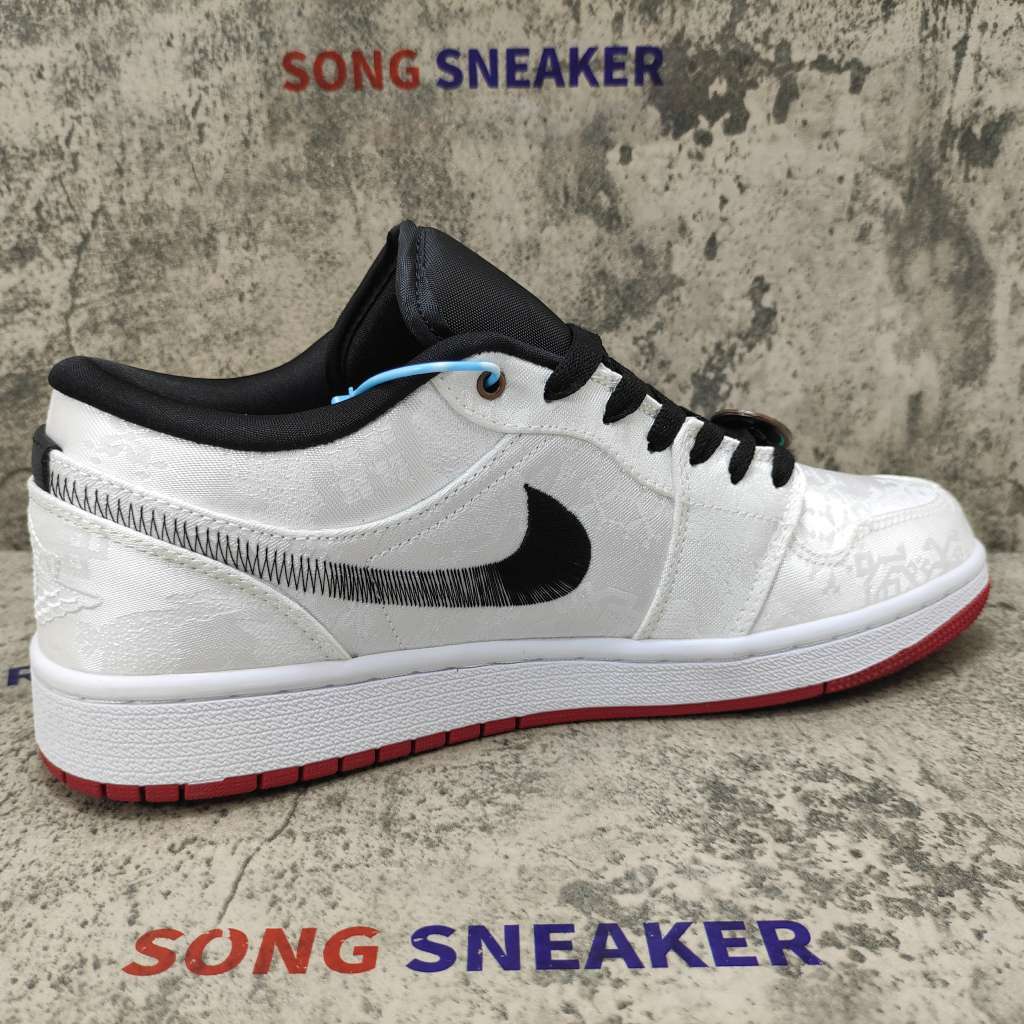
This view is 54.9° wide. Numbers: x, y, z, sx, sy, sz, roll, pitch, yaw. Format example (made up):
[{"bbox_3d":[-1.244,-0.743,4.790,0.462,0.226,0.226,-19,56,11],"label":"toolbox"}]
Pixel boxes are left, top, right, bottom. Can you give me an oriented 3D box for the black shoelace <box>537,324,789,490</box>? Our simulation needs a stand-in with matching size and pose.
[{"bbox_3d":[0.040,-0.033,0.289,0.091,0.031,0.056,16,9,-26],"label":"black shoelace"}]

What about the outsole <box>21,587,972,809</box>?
[{"bbox_3d":[0.021,0.031,0.296,0.300,0.023,0.106,-7,18,-20],"label":"outsole"}]

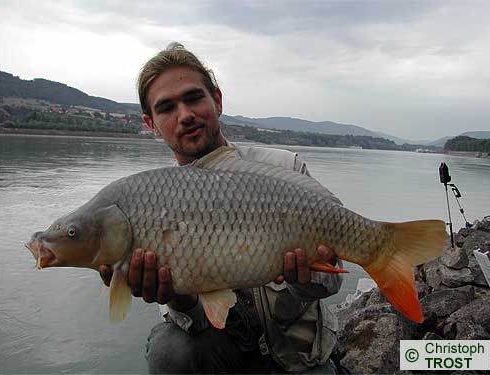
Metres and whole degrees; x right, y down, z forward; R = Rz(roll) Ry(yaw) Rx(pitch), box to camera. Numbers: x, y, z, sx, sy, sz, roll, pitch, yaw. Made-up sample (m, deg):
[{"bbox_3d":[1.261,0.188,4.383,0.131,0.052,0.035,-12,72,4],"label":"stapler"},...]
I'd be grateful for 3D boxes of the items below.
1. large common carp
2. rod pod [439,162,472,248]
[{"bbox_3d":[0.002,0.082,0.920,0.711,0.302,0.140,1,0,-7],"label":"large common carp"},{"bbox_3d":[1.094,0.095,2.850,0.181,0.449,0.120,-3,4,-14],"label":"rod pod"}]

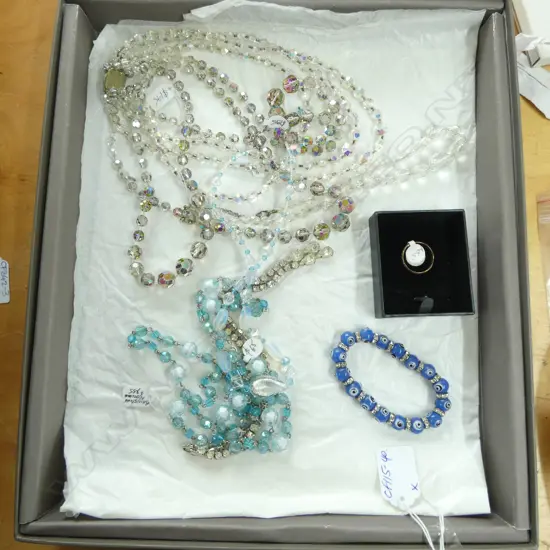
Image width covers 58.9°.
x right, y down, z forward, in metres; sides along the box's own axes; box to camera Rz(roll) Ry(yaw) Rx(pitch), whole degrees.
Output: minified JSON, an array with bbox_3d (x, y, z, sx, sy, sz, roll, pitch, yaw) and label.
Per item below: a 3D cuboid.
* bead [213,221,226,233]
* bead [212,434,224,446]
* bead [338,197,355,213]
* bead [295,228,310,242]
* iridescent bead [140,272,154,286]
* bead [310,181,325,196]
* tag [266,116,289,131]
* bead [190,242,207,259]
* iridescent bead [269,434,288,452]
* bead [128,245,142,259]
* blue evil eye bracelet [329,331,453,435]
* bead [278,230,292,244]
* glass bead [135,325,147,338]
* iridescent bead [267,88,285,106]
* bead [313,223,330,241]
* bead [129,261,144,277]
[{"bbox_3d":[-0.035,-0.030,0.310,0.007,0.007,0.007,0,82,0],"label":"bead"},{"bbox_3d":[-0.034,0.101,0.297,0.007,0.007,0.007,0,81,0],"label":"bead"},{"bbox_3d":[0.046,-0.045,0.316,0.010,0.010,0.010,0,82,0],"label":"bead"},{"bbox_3d":[0.018,-0.026,0.317,0.009,0.009,0.009,0,82,0],"label":"bead"},{"bbox_3d":[-0.082,0.003,0.313,0.009,0.009,0.009,1,83,0],"label":"iridescent bead"},{"bbox_3d":[0.027,-0.055,0.312,0.009,0.009,0.009,0,82,0],"label":"bead"},{"bbox_3d":[0.002,-0.108,0.346,0.015,0.001,0.010,12,83,3],"label":"tag"},{"bbox_3d":[-0.048,-0.015,0.308,0.011,0.011,0.011,0,82,0],"label":"bead"},{"bbox_3d":[0.003,0.103,0.297,0.010,0.010,0.010,0,81,0],"label":"iridescent bead"},{"bbox_3d":[-0.097,-0.016,0.340,0.010,0.010,0.010,1,82,2],"label":"bead"},{"bbox_3d":[0.076,0.071,0.323,0.085,0.010,0.051,34,85,6],"label":"blue evil eye bracelet"},{"bbox_3d":[0.007,-0.024,0.309,0.009,0.009,0.009,0,82,0],"label":"bead"},{"bbox_3d":[-0.085,0.036,0.309,0.007,0.007,0.007,0,81,0],"label":"glass bead"},{"bbox_3d":[0.001,-0.128,0.351,0.013,0.013,0.013,1,82,2],"label":"iridescent bead"},{"bbox_3d":[0.030,-0.028,0.316,0.011,0.011,0.011,1,83,0],"label":"bead"},{"bbox_3d":[-0.089,-0.003,0.314,0.009,0.009,0.009,0,81,0],"label":"bead"}]

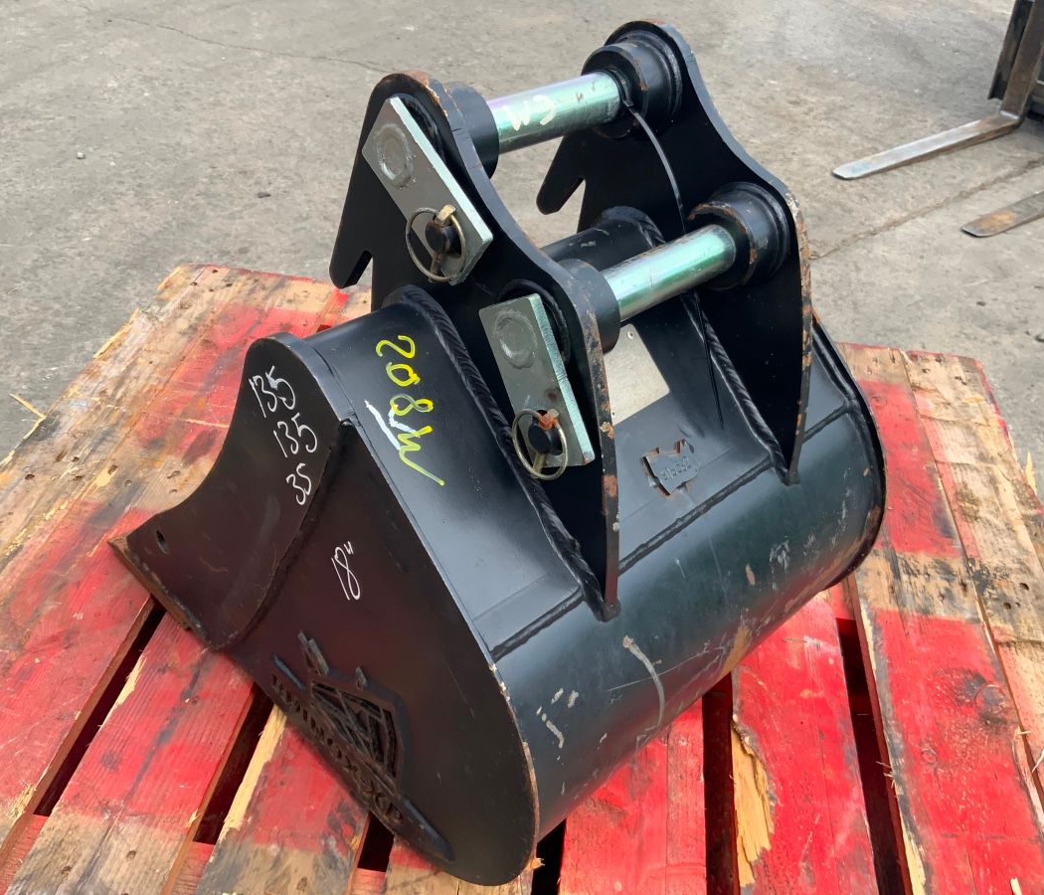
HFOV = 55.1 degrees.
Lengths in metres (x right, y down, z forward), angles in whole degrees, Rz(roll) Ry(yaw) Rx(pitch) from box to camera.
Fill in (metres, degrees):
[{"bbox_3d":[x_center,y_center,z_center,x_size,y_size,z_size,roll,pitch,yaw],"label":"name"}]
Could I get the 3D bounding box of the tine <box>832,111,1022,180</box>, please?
[{"bbox_3d":[1.564,-1.135,3.811,1.182,0.047,0.096,-25,46,-32],"label":"tine"}]

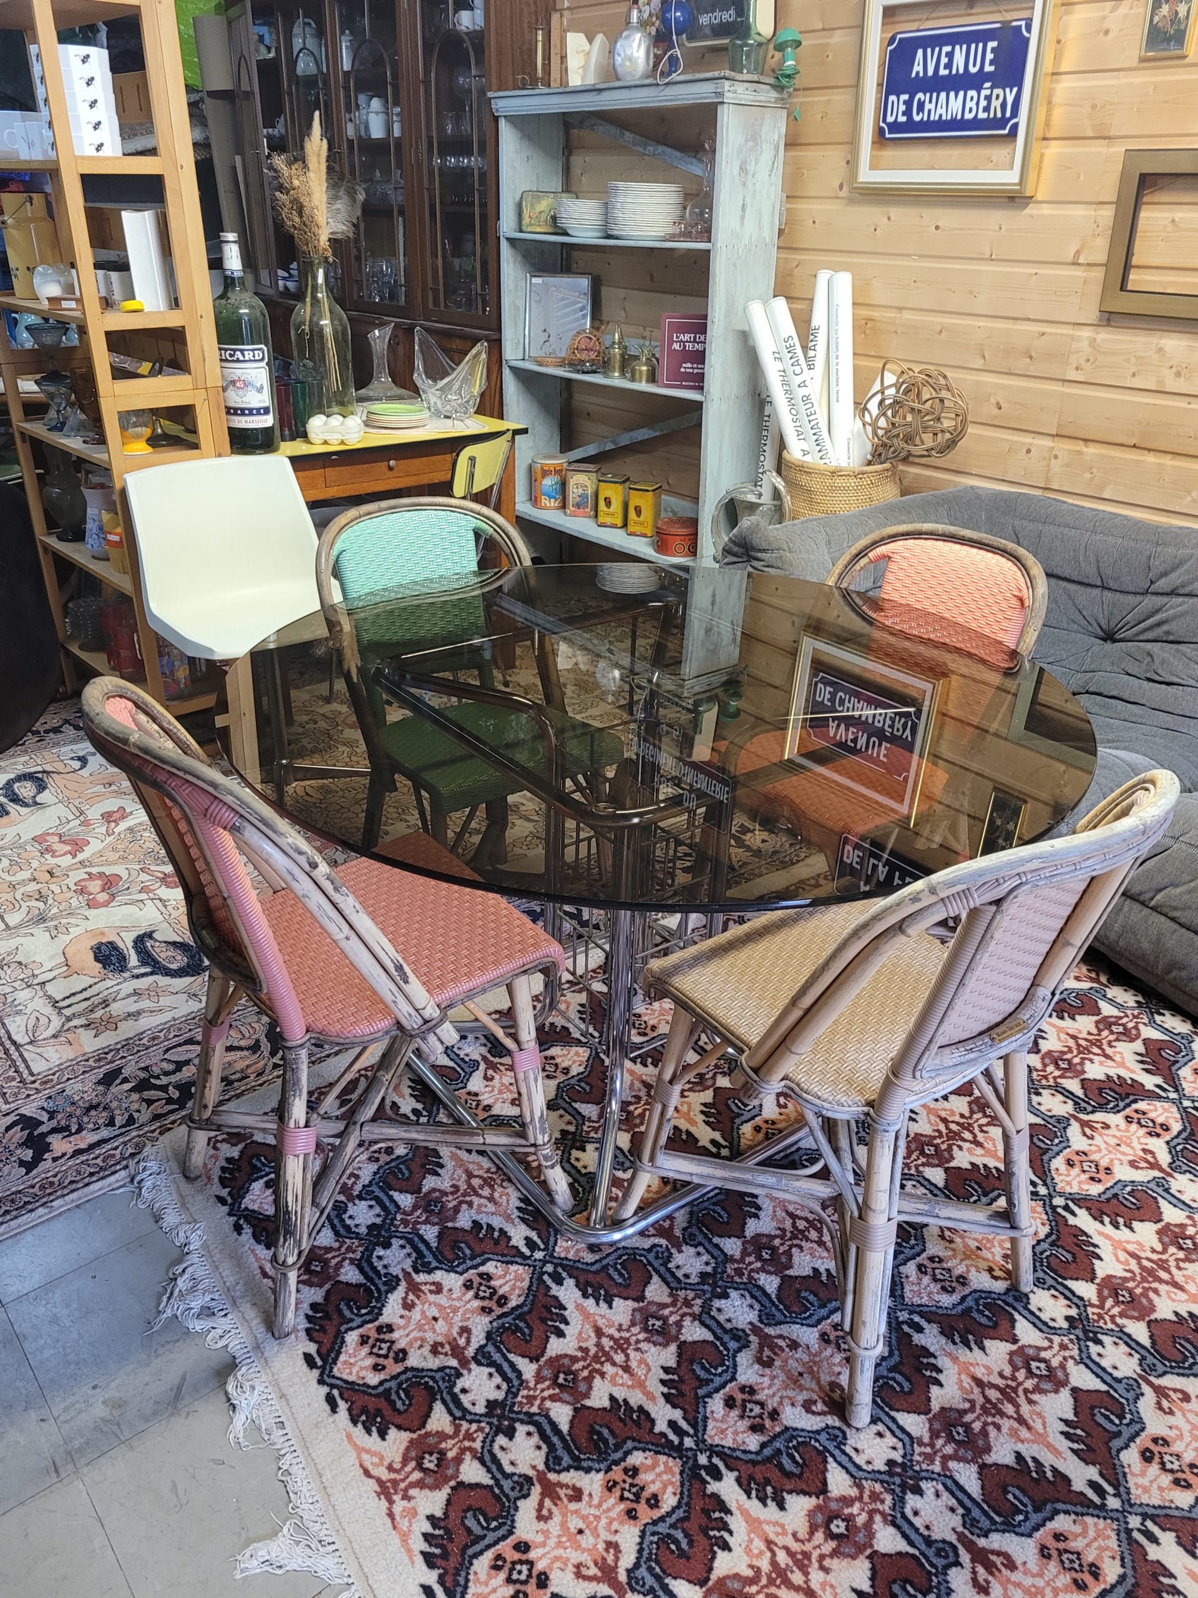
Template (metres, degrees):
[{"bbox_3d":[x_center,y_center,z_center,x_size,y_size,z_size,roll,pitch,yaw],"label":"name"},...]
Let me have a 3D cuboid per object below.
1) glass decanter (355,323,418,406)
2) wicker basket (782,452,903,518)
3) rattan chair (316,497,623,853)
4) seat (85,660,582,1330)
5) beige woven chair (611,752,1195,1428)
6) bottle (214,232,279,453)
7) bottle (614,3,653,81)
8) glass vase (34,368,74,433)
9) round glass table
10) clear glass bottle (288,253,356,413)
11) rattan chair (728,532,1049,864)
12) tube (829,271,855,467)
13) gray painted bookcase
[{"bbox_3d":[-0.683,-1.406,3.873,0.212,0.229,0.212,1,27,-1],"label":"glass decanter"},{"bbox_3d":[0.701,-0.826,3.587,0.345,0.380,0.345,8,28,11],"label":"wicker basket"},{"bbox_3d":[-0.232,-0.123,2.360,0.470,0.870,0.535,-14,31,-28],"label":"rattan chair"},{"bbox_3d":[-0.367,0.214,1.643,0.540,0.888,0.475,-17,33,-32],"label":"seat"},{"bbox_3d":[0.366,0.292,1.598,0.464,0.871,0.529,-18,33,-34],"label":"beige woven chair"},{"bbox_3d":[-0.882,-1.122,2.963,0.151,0.491,0.151,-1,27,-6],"label":"bottle"},{"bbox_3d":[0.116,-2.495,3.971,0.115,0.229,0.132,-17,33,-33],"label":"bottle"},{"bbox_3d":[-1.498,-1.090,3.293,0.109,0.145,0.109,-17,33,-33],"label":"glass vase"},{"bbox_3d":[0.069,0.156,1.949,1.246,0.740,1.246,1,27,-1],"label":"round glass table"},{"bbox_3d":[-0.845,-1.388,3.601,0.196,0.434,0.196,-17,33,-33],"label":"clear glass bottle"},{"bbox_3d":[0.478,-0.042,2.264,0.529,0.871,0.464,-20,34,-36],"label":"rattan chair"},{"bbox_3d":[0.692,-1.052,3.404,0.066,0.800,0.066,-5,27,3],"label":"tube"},{"bbox_3d":[0.070,-1.647,4.462,0.284,1.729,1.294,-17,33,-33],"label":"gray painted bookcase"}]

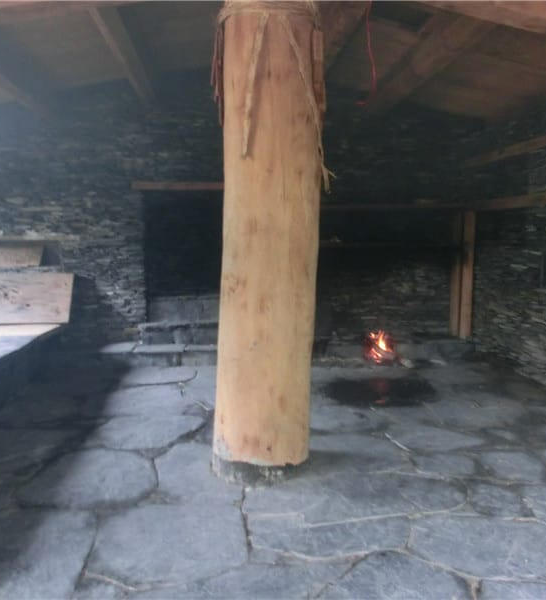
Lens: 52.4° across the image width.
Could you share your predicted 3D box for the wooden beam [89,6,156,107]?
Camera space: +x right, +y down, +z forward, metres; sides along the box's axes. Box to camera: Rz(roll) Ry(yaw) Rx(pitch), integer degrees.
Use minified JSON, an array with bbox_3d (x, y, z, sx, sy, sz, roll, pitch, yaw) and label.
[{"bbox_3d":[-1.270,-2.064,4.630,0.147,0.203,2.688,0,7,-6],"label":"wooden beam"}]

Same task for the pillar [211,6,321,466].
[{"bbox_3d":[-0.036,-0.343,3.200,0.546,2.576,0.546,0,7,-6],"label":"pillar"}]

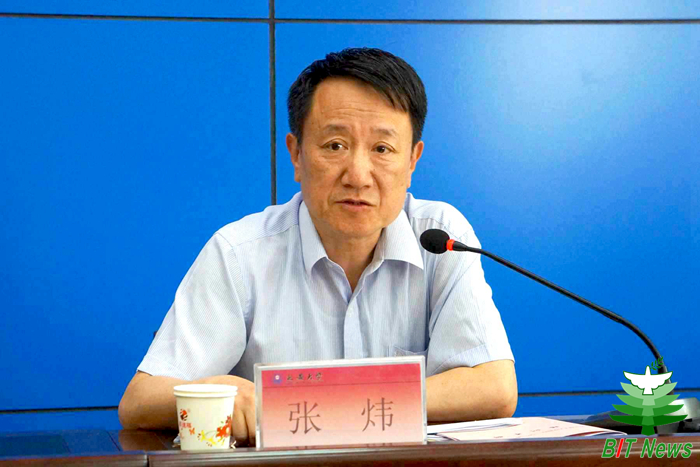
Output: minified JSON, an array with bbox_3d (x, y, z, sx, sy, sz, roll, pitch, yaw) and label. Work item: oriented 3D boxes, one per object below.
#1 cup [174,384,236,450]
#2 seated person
[{"bbox_3d":[-0.167,0.220,1.790,0.074,0.078,0.074,-1,1,-6],"label":"cup"},{"bbox_3d":[-0.035,0.375,2.080,0.530,1.270,0.720,-1,1,-6],"label":"seated person"}]

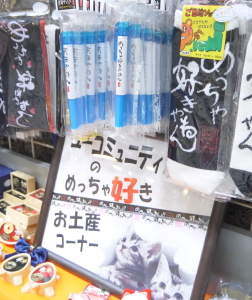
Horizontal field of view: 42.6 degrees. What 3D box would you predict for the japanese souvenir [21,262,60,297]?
[{"bbox_3d":[-0.140,0.221,0.550,0.053,0.025,0.057,7,23,20],"label":"japanese souvenir"}]

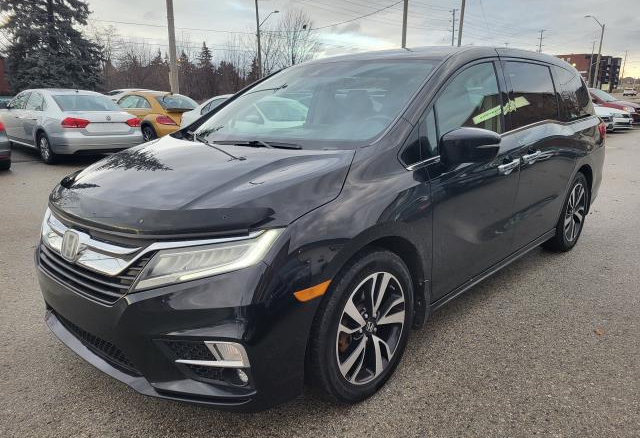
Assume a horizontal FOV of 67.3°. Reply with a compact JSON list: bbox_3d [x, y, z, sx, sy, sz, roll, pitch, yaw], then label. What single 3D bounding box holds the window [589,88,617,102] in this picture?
[{"bbox_3d":[11.088,-4.830,18.800,1.350,0.140,0.740,-14,55,-43],"label":"window"}]

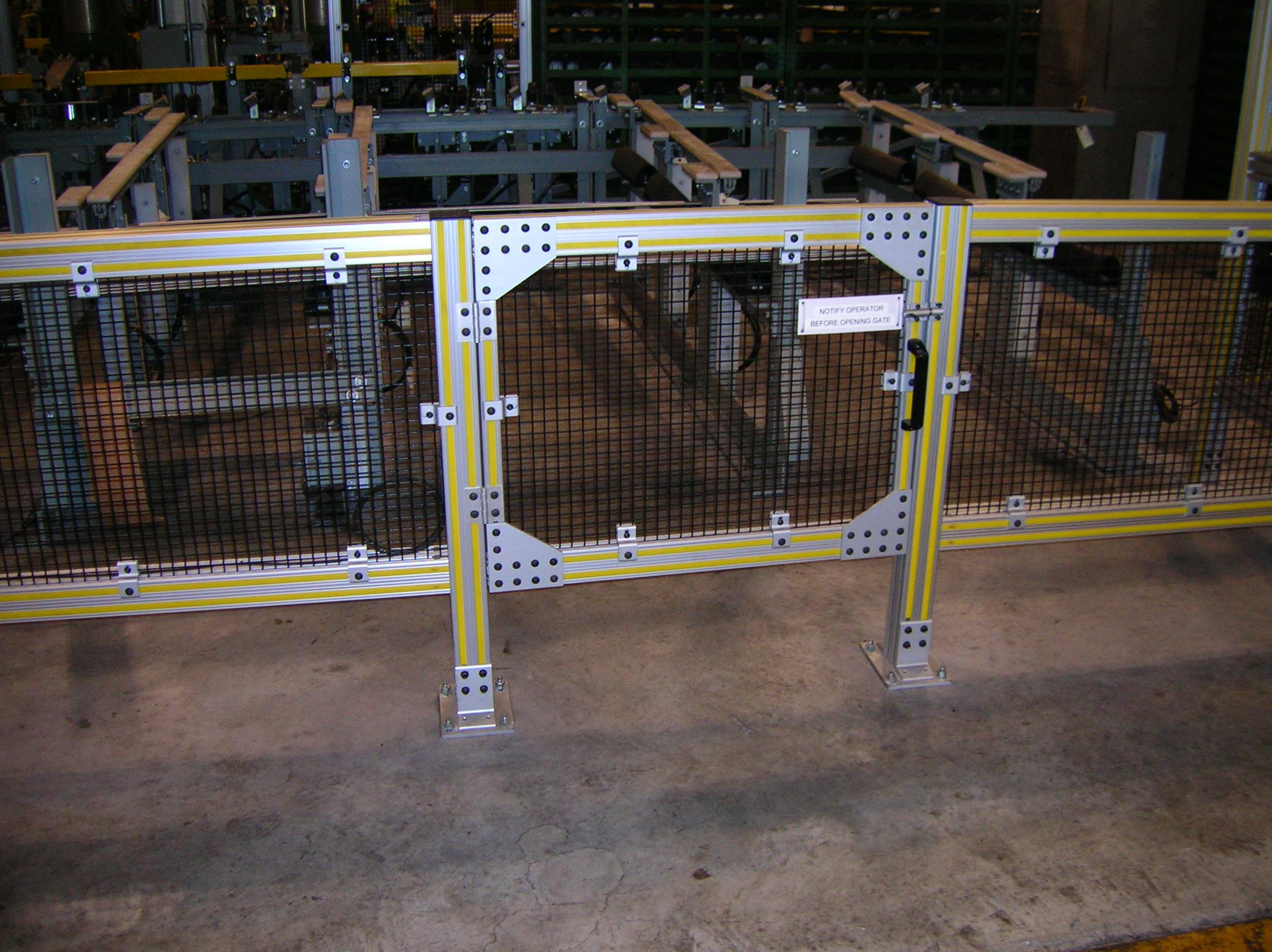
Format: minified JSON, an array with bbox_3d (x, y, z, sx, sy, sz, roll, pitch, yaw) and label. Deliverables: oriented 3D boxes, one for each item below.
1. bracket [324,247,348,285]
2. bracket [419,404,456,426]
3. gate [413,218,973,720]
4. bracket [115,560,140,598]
[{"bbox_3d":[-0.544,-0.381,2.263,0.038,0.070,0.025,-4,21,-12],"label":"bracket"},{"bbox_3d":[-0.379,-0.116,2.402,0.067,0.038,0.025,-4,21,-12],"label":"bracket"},{"bbox_3d":[0.141,-0.027,2.588,1.140,1.058,0.197,-4,21,-12],"label":"gate"},{"bbox_3d":[-0.972,0.199,2.394,0.038,0.068,0.025,-4,21,-12],"label":"bracket"}]

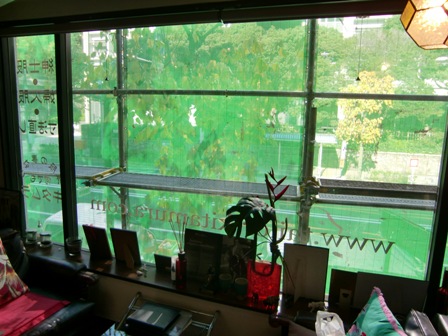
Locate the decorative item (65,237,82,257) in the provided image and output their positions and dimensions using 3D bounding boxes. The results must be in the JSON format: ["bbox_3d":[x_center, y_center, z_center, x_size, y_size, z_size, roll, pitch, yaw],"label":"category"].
[{"bbox_3d":[-0.979,0.522,2.368,0.095,0.090,0.095,5,10,20],"label":"decorative item"}]

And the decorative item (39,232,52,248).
[{"bbox_3d":[-1.224,0.499,2.487,0.081,0.083,0.081,5,10,20],"label":"decorative item"}]

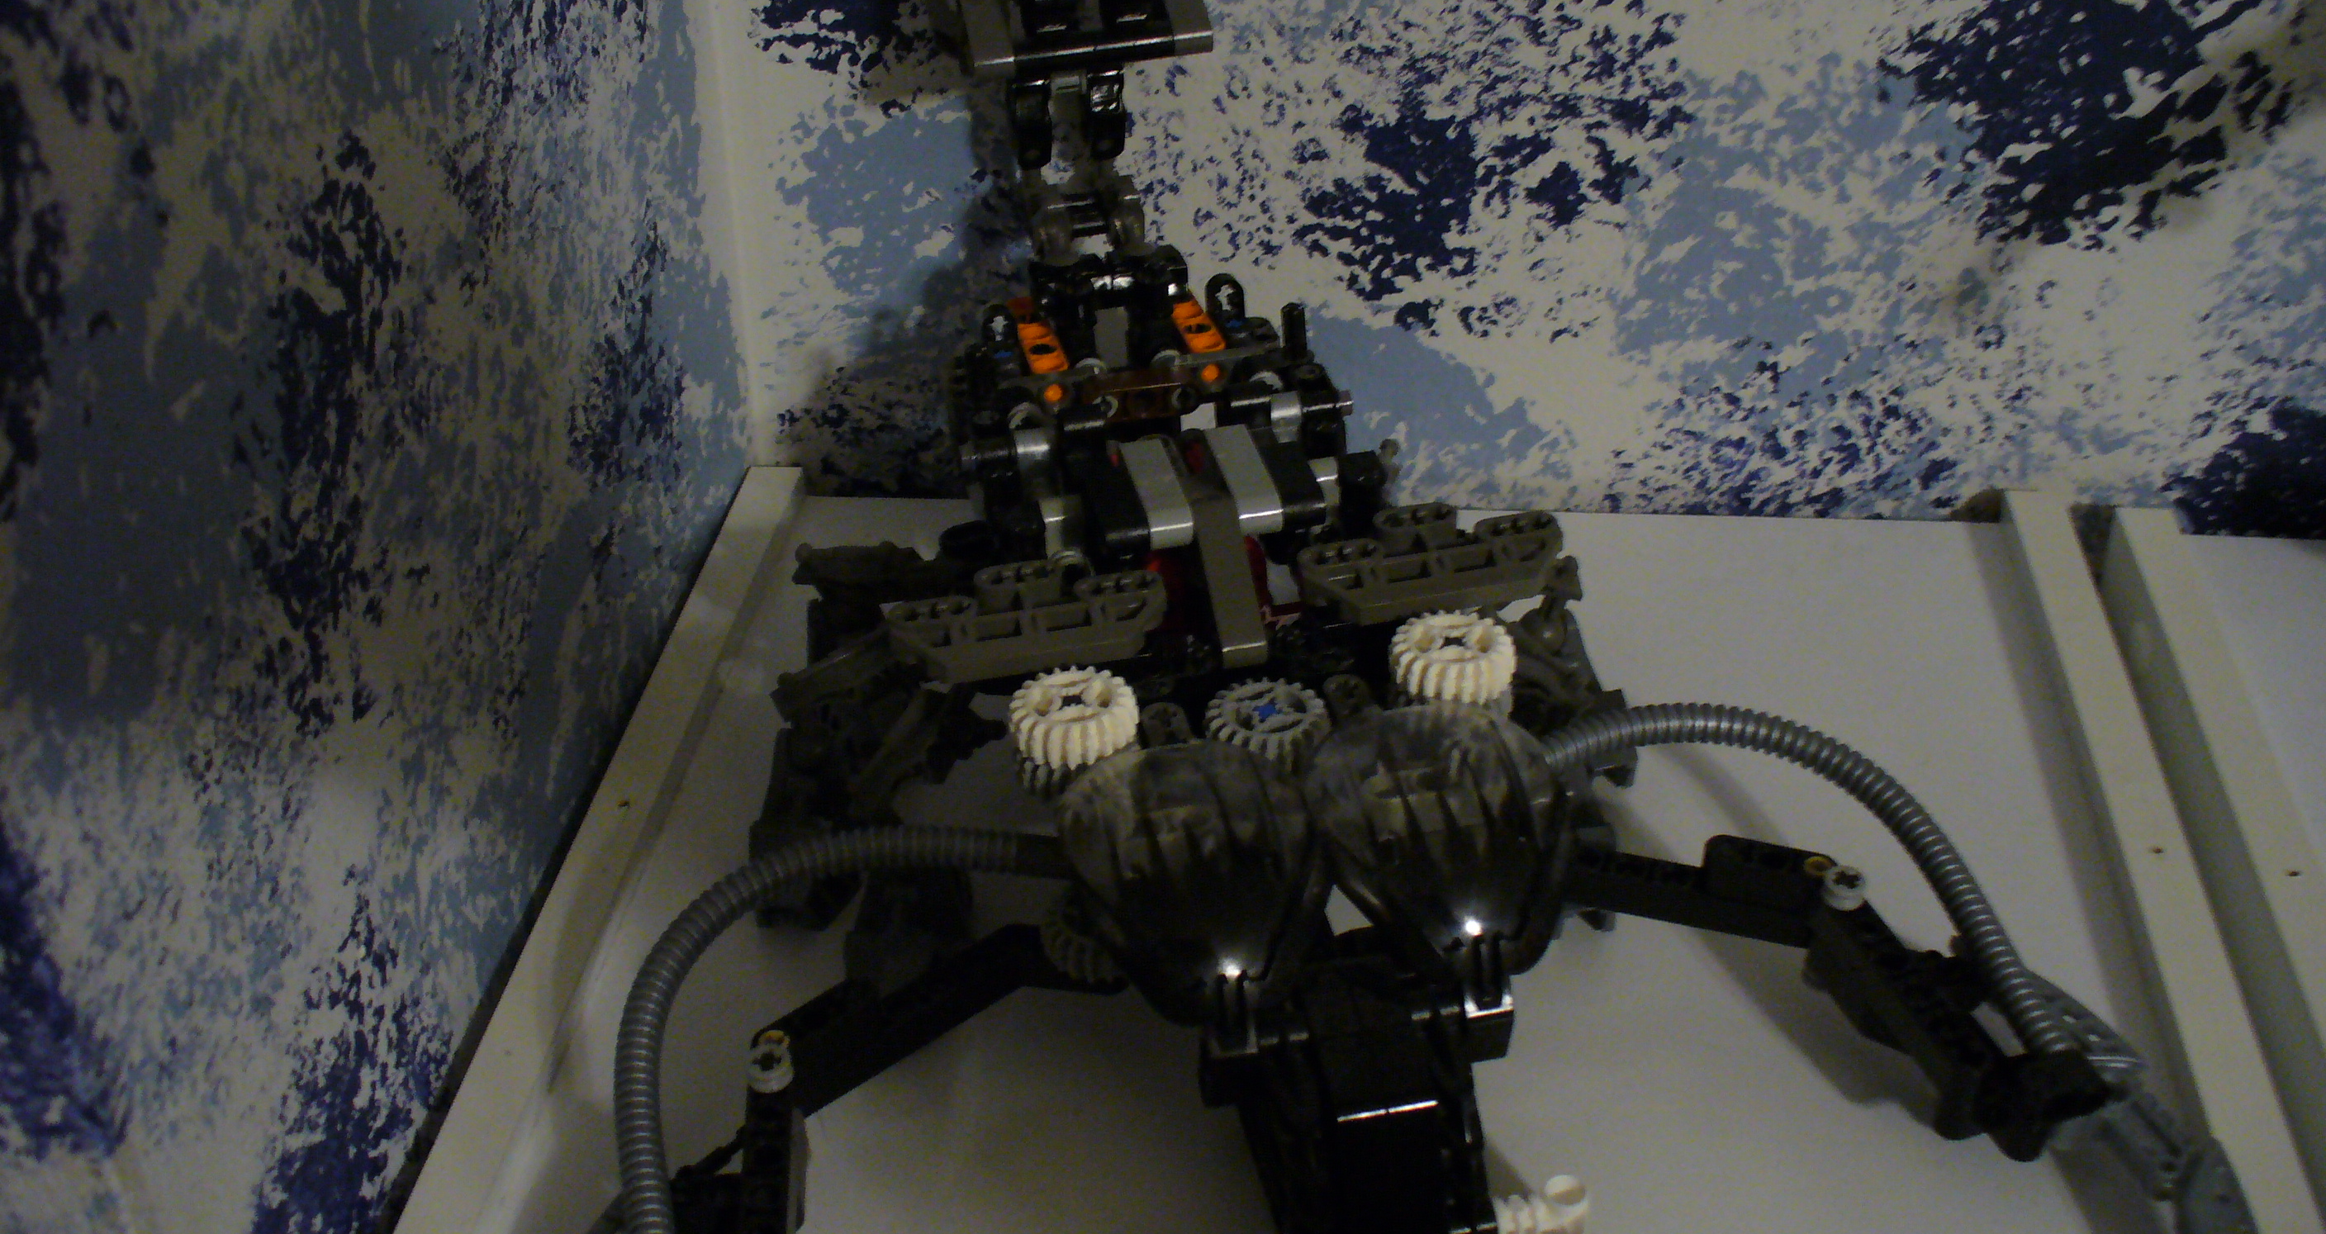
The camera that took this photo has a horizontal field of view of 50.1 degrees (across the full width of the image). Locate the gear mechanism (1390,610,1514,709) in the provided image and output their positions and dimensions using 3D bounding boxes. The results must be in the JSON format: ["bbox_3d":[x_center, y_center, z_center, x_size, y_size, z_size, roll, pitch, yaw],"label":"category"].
[{"bbox_3d":[0.049,0.007,0.423,0.022,0.008,0.022,-3,29,-12],"label":"gear mechanism"}]

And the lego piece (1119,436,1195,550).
[{"bbox_3d":[-0.001,-0.021,0.452,0.008,0.008,0.032,-7,35,-9],"label":"lego piece"}]

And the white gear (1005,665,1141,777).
[{"bbox_3d":[-0.015,0.017,0.414,0.022,0.008,0.022,-6,30,3],"label":"white gear"}]

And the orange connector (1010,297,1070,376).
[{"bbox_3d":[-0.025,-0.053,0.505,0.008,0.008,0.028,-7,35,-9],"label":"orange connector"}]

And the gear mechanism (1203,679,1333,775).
[{"bbox_3d":[0.018,0.019,0.421,0.022,0.008,0.022,-9,33,6],"label":"gear mechanism"}]

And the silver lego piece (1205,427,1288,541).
[{"bbox_3d":[0.015,-0.023,0.454,0.008,0.008,0.032,-7,35,-9],"label":"silver lego piece"}]

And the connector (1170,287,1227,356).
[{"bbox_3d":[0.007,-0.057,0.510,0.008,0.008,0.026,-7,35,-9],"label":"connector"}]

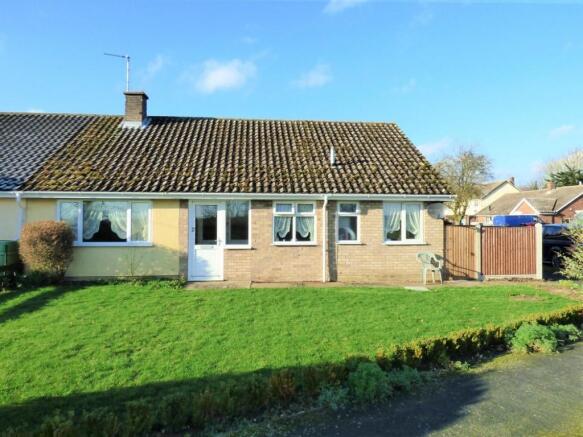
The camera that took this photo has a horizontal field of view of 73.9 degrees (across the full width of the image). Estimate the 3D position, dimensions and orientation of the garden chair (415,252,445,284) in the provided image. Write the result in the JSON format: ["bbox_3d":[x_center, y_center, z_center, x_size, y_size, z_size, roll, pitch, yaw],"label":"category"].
[{"bbox_3d":[3.517,1.268,9.800,0.580,0.820,0.570,0,0,-24],"label":"garden chair"}]

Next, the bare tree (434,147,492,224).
[{"bbox_3d":[11.547,-1.594,26.000,4.000,6.500,4.000,0,0,0],"label":"bare tree"}]

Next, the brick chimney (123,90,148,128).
[{"bbox_3d":[-5.258,-3.622,13.241,0.640,1.157,0.630,0,-1,-5],"label":"brick chimney"}]

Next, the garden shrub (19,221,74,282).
[{"bbox_3d":[-5.946,0.795,9.400,1.340,1.490,1.250,0,0,0],"label":"garden shrub"}]

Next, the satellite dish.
[{"bbox_3d":[3.725,-0.199,9.950,0.480,0.430,0.270,0,0,-30],"label":"satellite dish"}]

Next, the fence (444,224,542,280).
[{"bbox_3d":[5.555,0.935,10.650,2.690,1.540,0.120,0,0,0],"label":"fence"}]

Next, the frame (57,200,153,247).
[{"bbox_3d":[-4.640,0.117,9.655,2.292,1.162,0.100,0,-1,-5],"label":"frame"}]

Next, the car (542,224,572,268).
[{"bbox_3d":[9.700,0.980,14.534,1.760,1.500,4.200,0,-1,-5],"label":"car"}]

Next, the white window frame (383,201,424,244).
[{"bbox_3d":[2.956,0.138,10.200,1.090,1.110,0.110,0,0,0],"label":"white window frame"}]

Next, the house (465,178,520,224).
[{"bbox_3d":[29.149,-1.490,57.807,8.600,7.800,8.200,0,-1,-15],"label":"house"}]

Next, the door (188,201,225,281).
[{"bbox_3d":[-2.223,0.580,10.100,0.930,2.090,0.100,0,0,0],"label":"door"}]

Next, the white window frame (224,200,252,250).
[{"bbox_3d":[-1.382,0.176,10.100,0.730,1.290,0.100,0,0,0],"label":"white window frame"}]

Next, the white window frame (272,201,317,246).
[{"bbox_3d":[0.087,0.137,10.122,1.140,1.153,0.100,0,-1,-5],"label":"white window frame"}]

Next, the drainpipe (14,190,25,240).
[{"bbox_3d":[-6.583,0.462,9.396,0.120,2.200,0.160,0,-1,-5],"label":"drainpipe"}]

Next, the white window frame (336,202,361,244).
[{"bbox_3d":[1.539,0.134,10.390,0.631,1.127,0.100,0,-1,-5],"label":"white window frame"}]

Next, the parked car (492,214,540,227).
[{"bbox_3d":[16.382,0.797,26.984,4.500,2.020,1.880,0,-1,-3],"label":"parked car"}]

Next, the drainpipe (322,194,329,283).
[{"bbox_3d":[0.876,0.515,9.980,0.130,2.260,0.150,0,0,0],"label":"drainpipe"}]

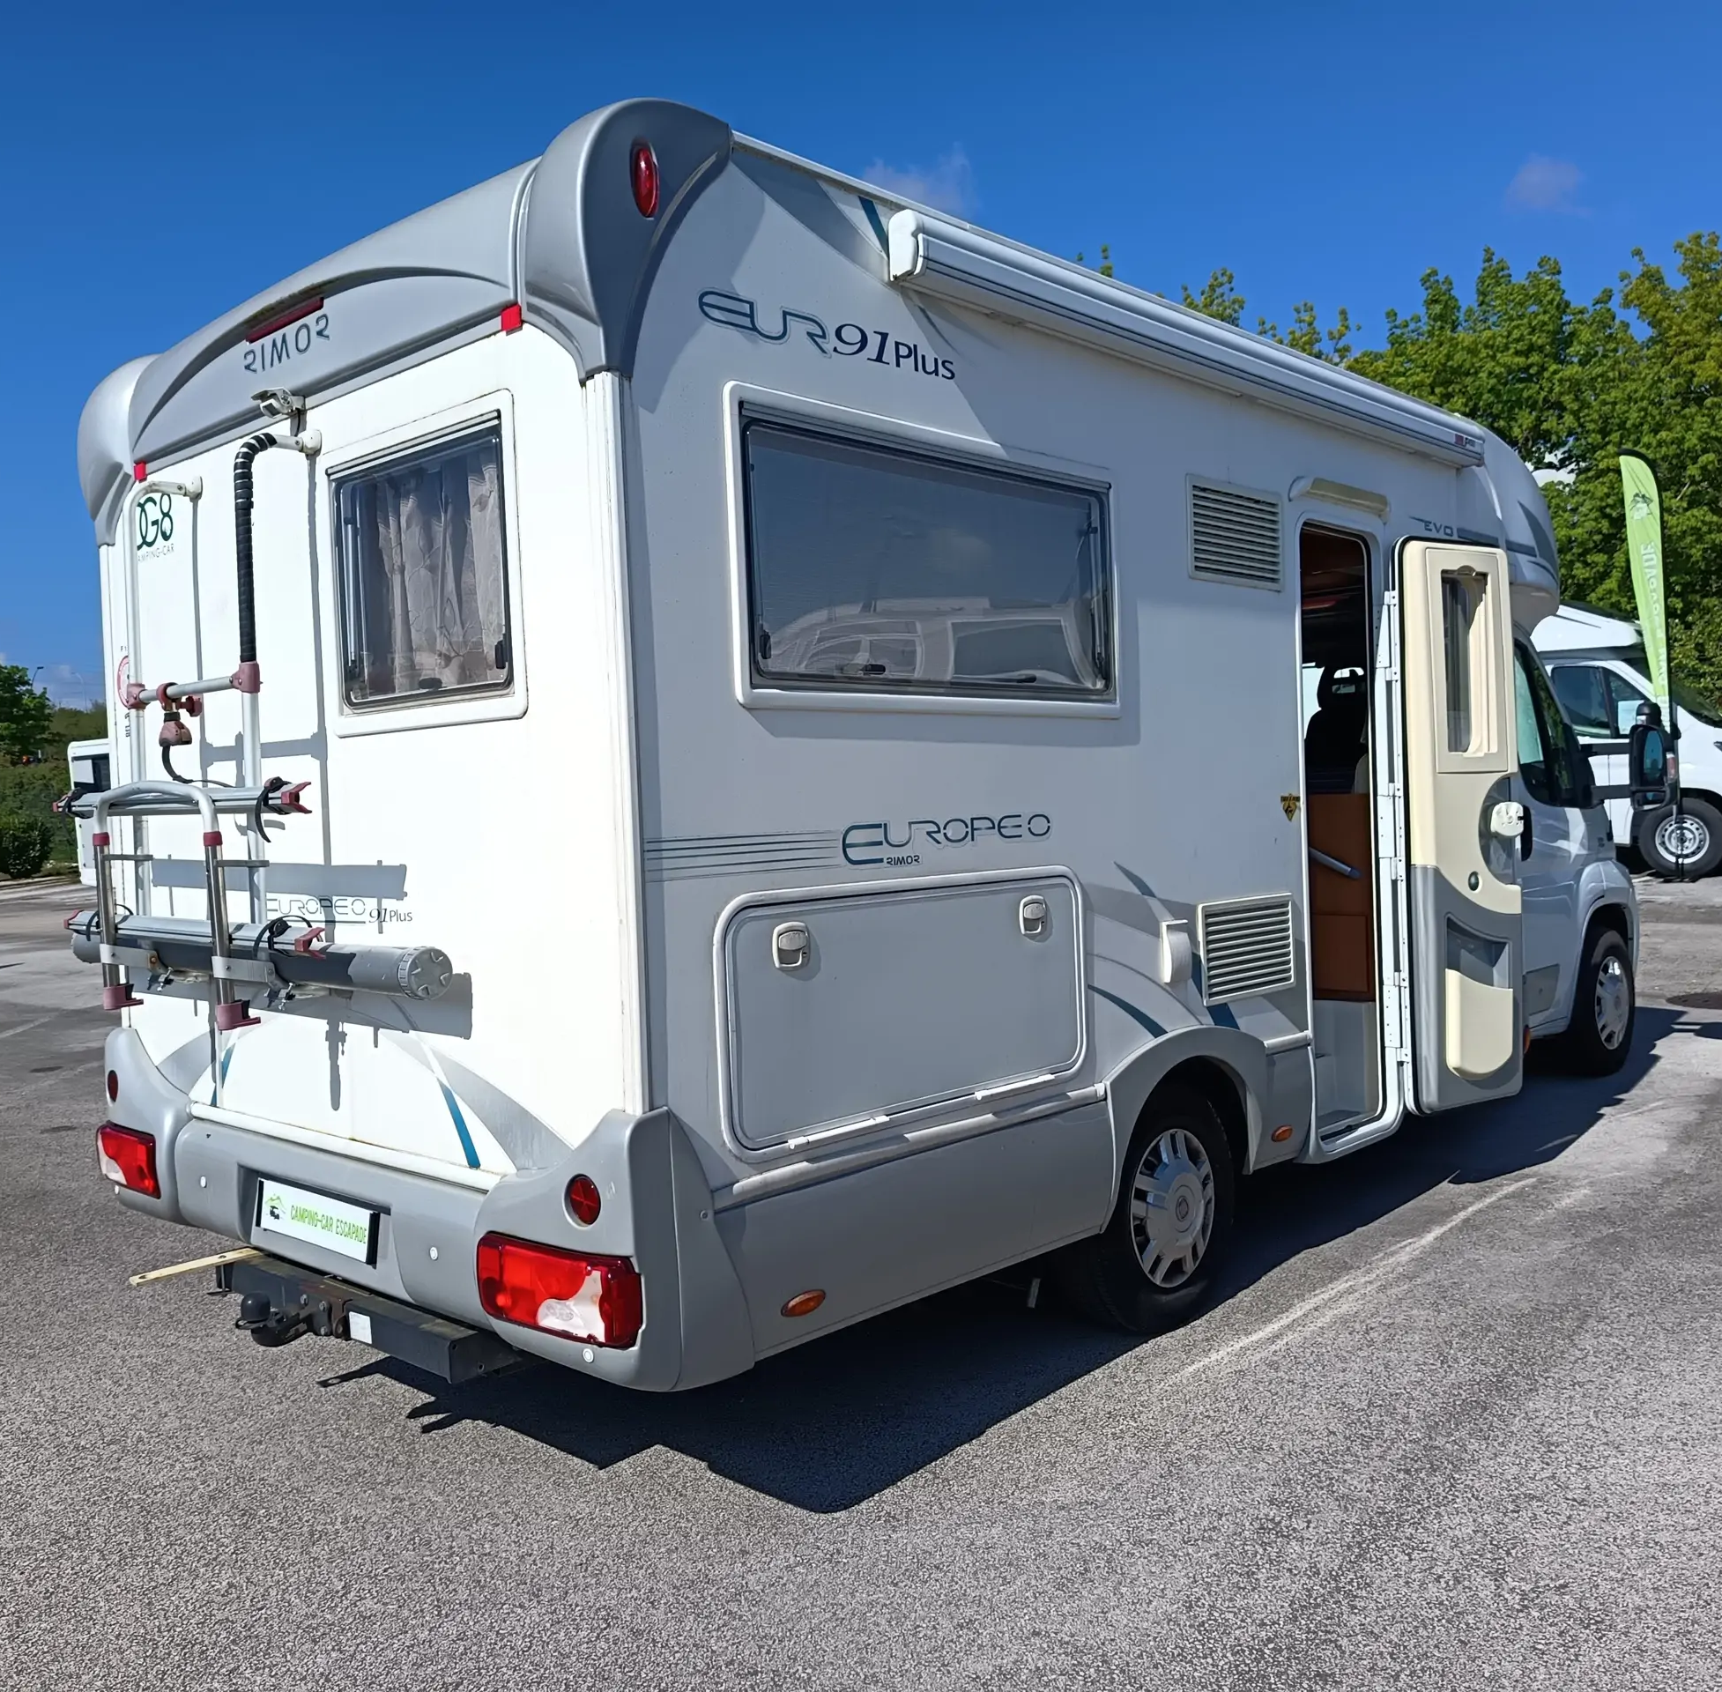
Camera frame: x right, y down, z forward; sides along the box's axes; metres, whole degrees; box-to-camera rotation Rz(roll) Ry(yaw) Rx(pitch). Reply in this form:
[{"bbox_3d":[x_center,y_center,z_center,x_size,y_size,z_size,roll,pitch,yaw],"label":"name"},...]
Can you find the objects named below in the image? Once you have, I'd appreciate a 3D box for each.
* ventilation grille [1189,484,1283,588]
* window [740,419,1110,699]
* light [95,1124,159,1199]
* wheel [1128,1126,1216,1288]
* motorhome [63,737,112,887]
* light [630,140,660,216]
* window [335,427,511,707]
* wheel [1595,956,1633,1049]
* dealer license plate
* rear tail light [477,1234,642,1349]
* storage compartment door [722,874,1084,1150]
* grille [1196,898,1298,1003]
[{"bbox_3d":[0.975,-0.799,4.028,0.030,0.258,0.455,0,2,44],"label":"ventilation grille"},{"bbox_3d":[0.196,-0.592,3.434,0.050,0.532,1.239,-1,2,43],"label":"window"},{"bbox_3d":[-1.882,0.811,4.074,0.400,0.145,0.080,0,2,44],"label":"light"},{"bbox_3d":[0.751,0.916,3.990,0.130,0.410,0.410,0,2,44],"label":"wheel"},{"bbox_3d":[-9.631,-0.499,24.546,6.900,2.850,2.300,-1,3,41],"label":"motorhome"},{"bbox_3d":[-0.355,-1.097,2.579,0.050,0.125,0.040,-2,2,-11],"label":"light"},{"bbox_3d":[-0.887,-0.538,3.106,0.615,0.510,0.040,0,2,44],"label":"window"},{"bbox_3d":[3.337,0.710,7.075,0.170,0.420,0.420,-1,2,43],"label":"wheel"},{"bbox_3d":[-1.163,0.807,3.347,0.515,0.110,0.015,0,-6,44],"label":"dealer license plate"},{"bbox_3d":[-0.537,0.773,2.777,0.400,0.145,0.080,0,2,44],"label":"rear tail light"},{"bbox_3d":[0.134,0.333,3.336,0.050,0.515,1.164,-1,2,43],"label":"storage compartment door"},{"bbox_3d":[1.087,0.281,4.353,0.040,0.262,0.498,-1,2,43],"label":"grille"}]

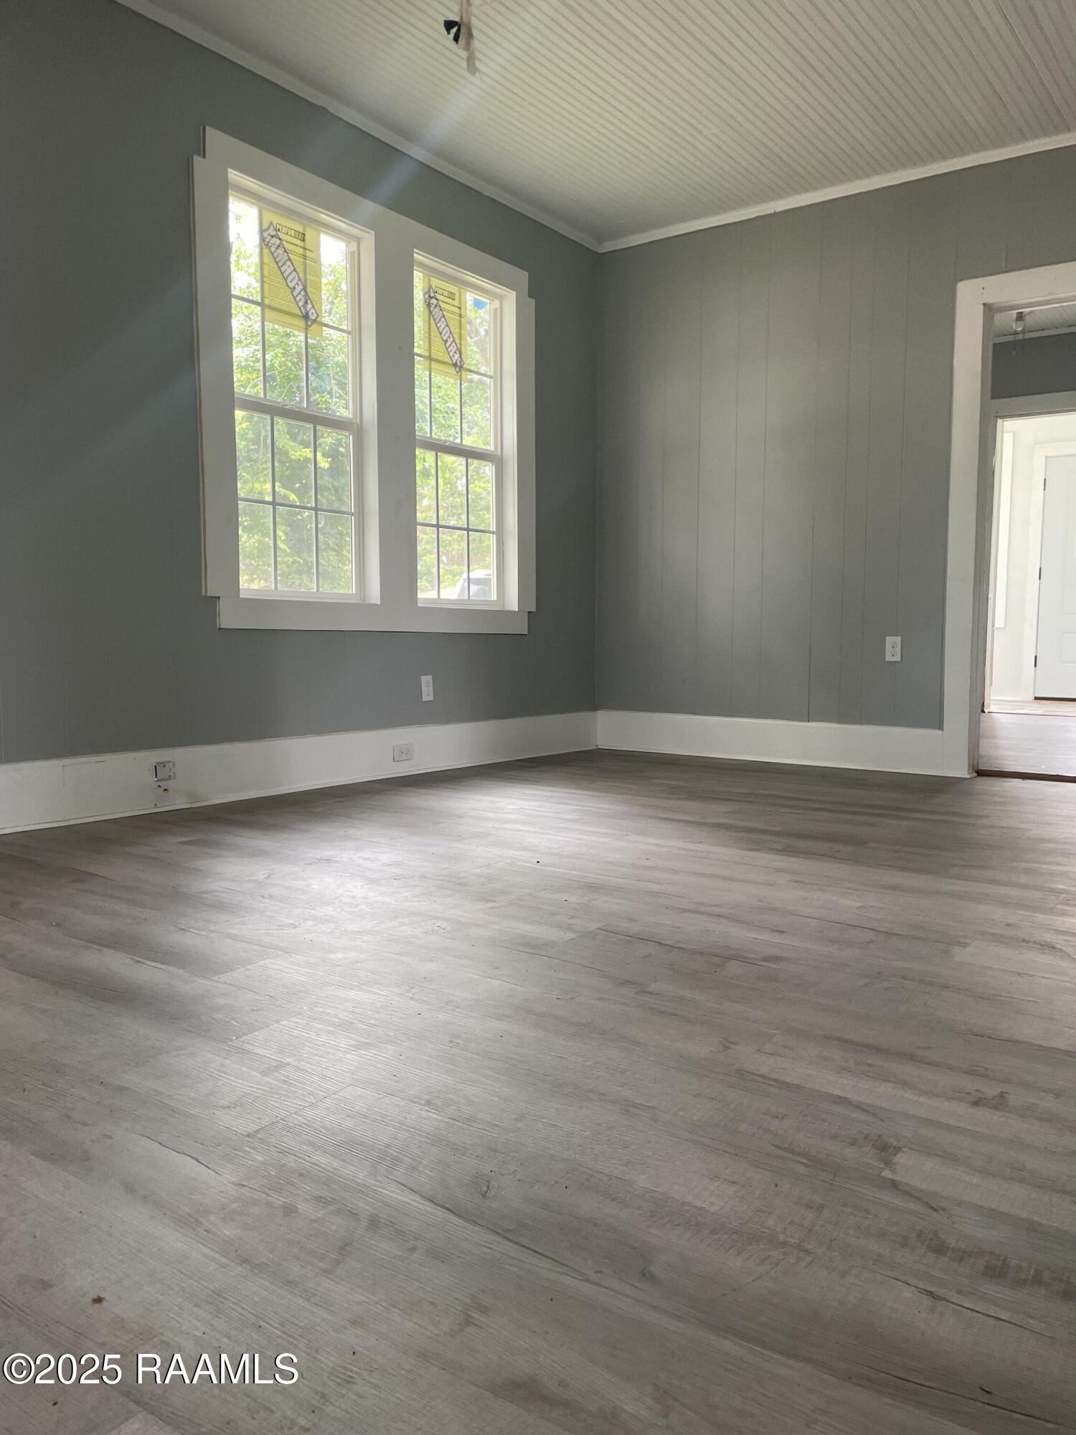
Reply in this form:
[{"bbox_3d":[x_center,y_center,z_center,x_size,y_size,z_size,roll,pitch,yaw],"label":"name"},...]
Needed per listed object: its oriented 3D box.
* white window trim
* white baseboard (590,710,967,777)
[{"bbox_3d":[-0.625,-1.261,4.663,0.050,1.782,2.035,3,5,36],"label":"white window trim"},{"bbox_3d":[1.116,0.114,5.479,1.930,0.213,0.030,3,5,36],"label":"white baseboard"}]

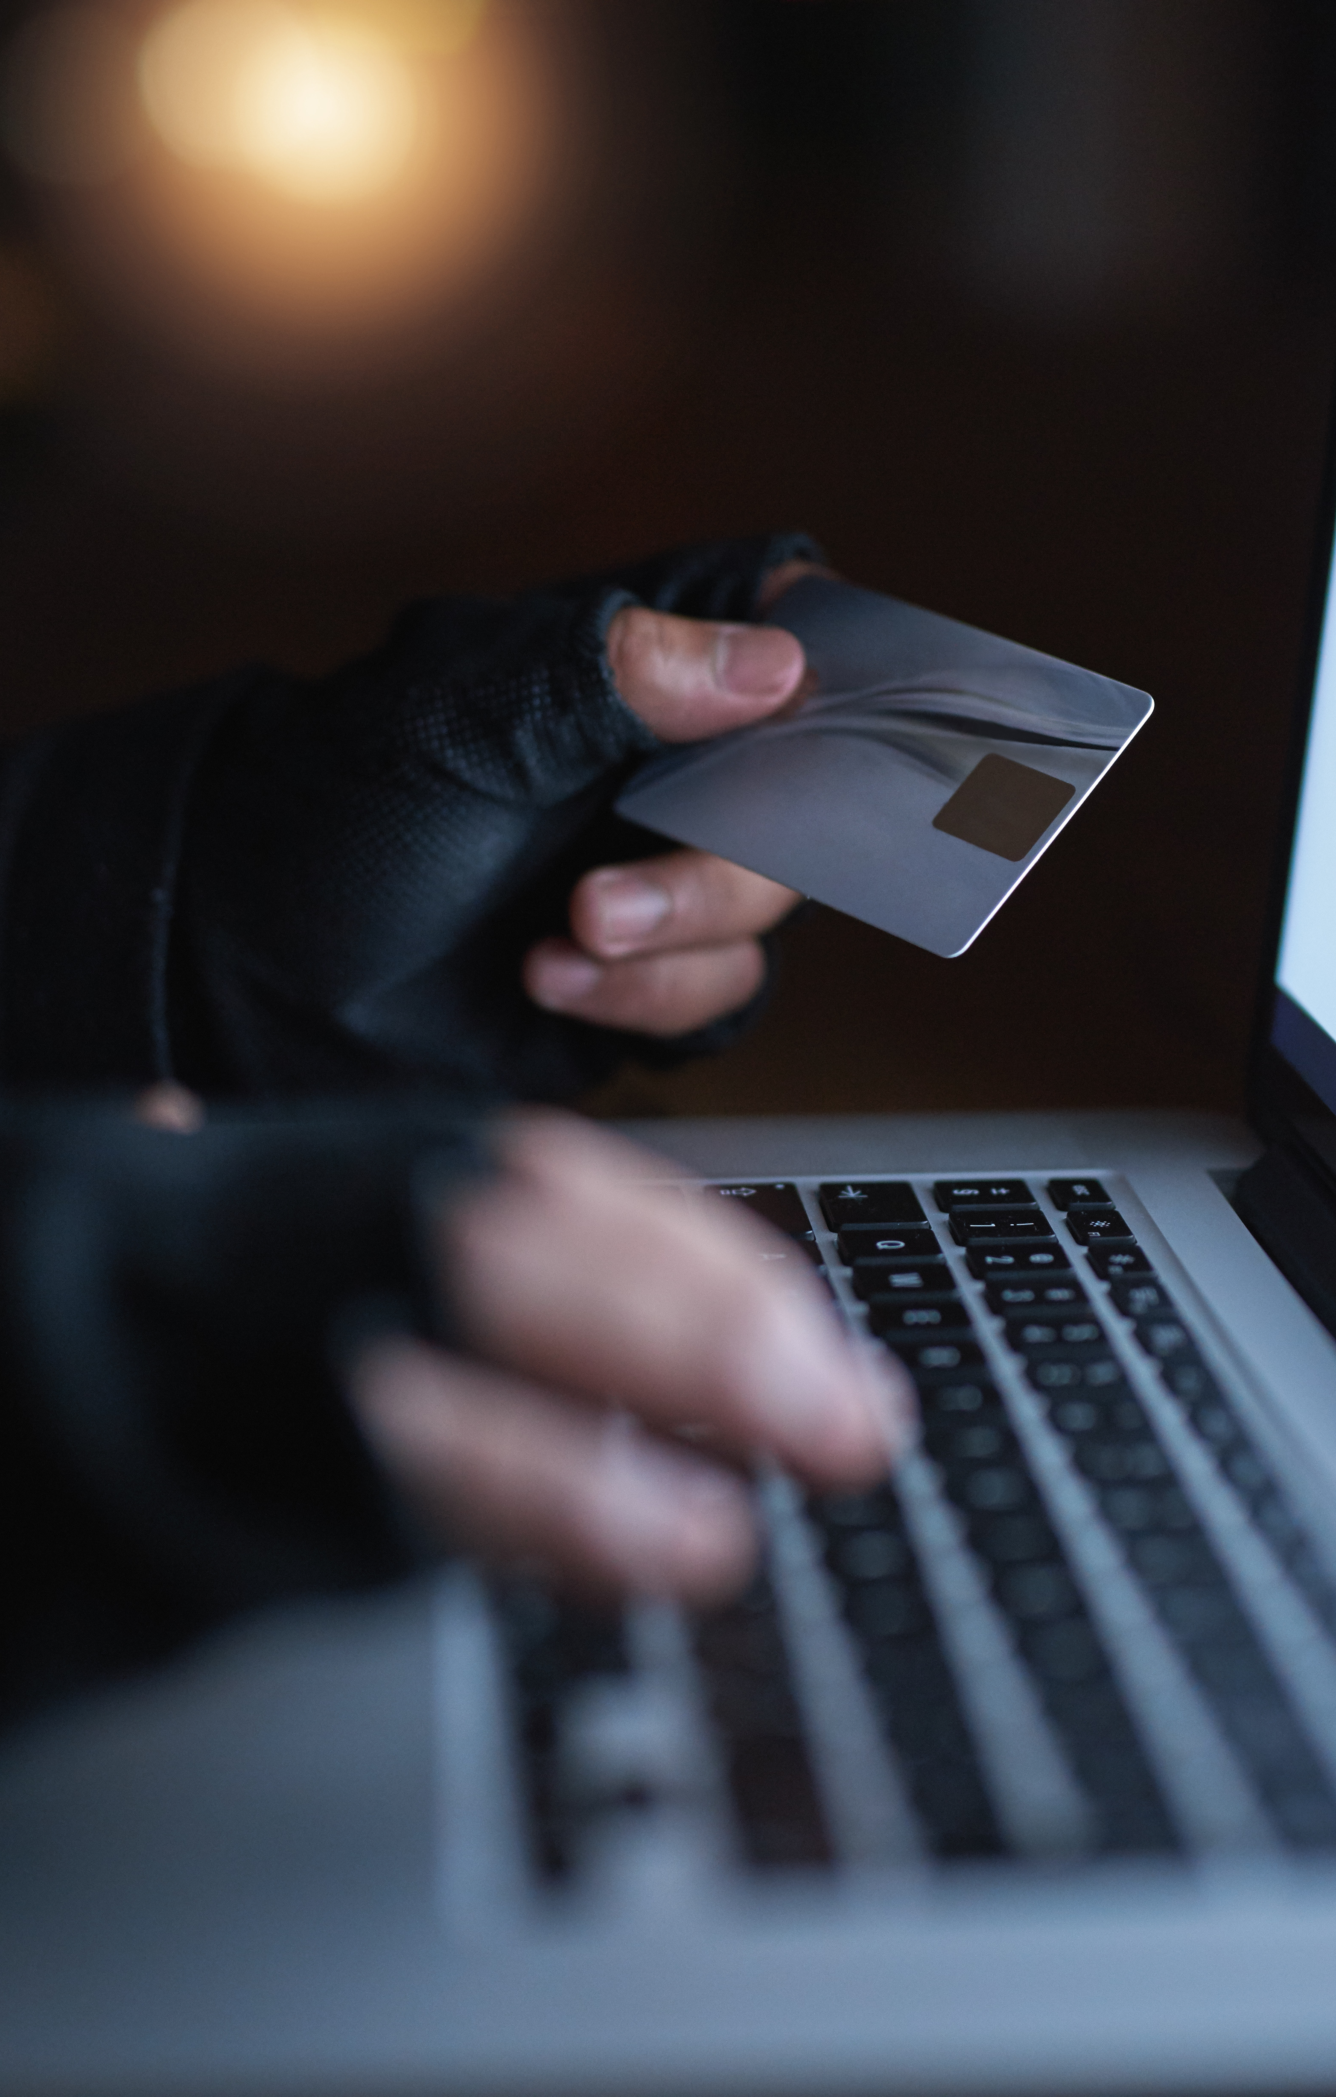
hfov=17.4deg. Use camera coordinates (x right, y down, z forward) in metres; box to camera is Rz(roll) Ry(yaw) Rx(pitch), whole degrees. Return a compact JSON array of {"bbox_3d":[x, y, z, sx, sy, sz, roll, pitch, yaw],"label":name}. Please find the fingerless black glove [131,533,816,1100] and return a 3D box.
[{"bbox_3d":[-0.033,-0.040,0.765,0.112,0.090,0.075,-7,8,27],"label":"fingerless black glove"}]

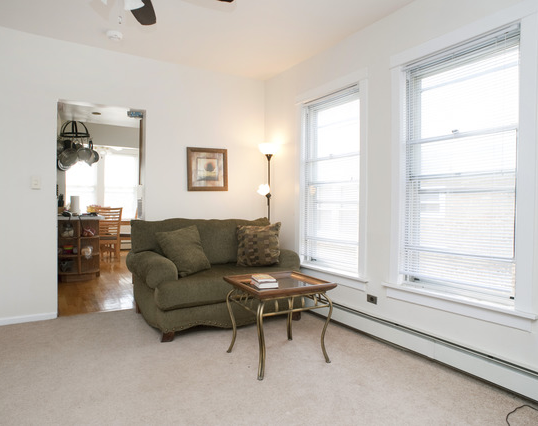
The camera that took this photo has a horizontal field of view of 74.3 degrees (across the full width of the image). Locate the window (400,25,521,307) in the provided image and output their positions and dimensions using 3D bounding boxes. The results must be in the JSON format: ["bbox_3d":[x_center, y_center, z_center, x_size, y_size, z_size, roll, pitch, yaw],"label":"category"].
[{"bbox_3d":[1.258,-0.285,2.436,0.100,1.644,0.812,-1,2,-32],"label":"window"}]

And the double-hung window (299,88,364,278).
[{"bbox_3d":[0.597,-0.323,3.464,0.045,1.644,0.802,-1,2,-32],"label":"double-hung window"}]

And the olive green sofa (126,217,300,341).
[{"bbox_3d":[-0.482,0.527,3.437,1.610,0.930,0.940,-1,2,-27],"label":"olive green sofa"}]

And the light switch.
[{"bbox_3d":[-2.128,-0.281,3.252,0.071,0.115,0.012,-1,2,-29],"label":"light switch"}]

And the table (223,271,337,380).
[{"bbox_3d":[0.062,0.748,2.503,0.575,0.540,0.575,-1,2,-27],"label":"table"}]

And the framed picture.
[{"bbox_3d":[-0.694,-0.492,4.032,0.484,0.489,0.027,-1,2,-29],"label":"framed picture"}]

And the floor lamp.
[{"bbox_3d":[-0.008,0.078,4.138,0.260,1.790,0.250,0,2,-18],"label":"floor lamp"}]

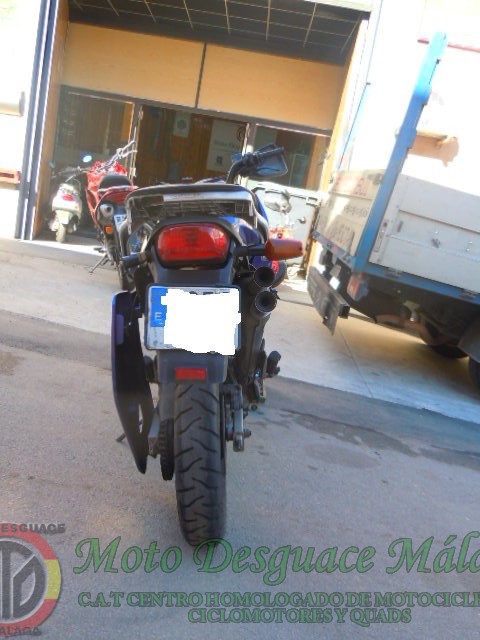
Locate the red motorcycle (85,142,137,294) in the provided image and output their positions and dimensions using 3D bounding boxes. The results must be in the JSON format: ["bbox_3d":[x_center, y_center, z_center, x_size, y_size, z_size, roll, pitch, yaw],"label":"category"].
[{"bbox_3d":[-1.131,-0.960,4.962,0.730,1.140,2.100,-7,17,-15],"label":"red motorcycle"}]

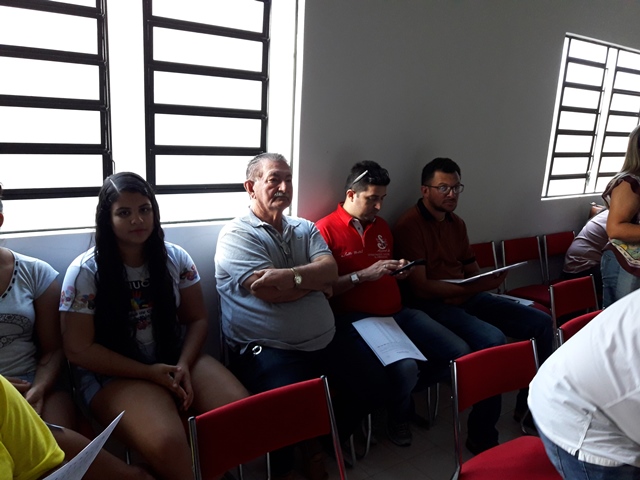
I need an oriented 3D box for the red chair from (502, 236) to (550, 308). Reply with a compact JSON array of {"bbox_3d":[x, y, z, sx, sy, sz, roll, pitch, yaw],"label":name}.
[{"bbox_3d":[1.472,0.421,3.386,0.412,0.792,0.511,-6,16,-34],"label":"red chair"}]

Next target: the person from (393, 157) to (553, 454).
[{"bbox_3d":[0.754,0.275,2.648,0.710,1.335,0.674,-6,16,-34],"label":"person"}]

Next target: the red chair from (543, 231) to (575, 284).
[{"bbox_3d":[1.848,0.384,3.635,0.412,0.792,0.511,-6,16,-34],"label":"red chair"}]

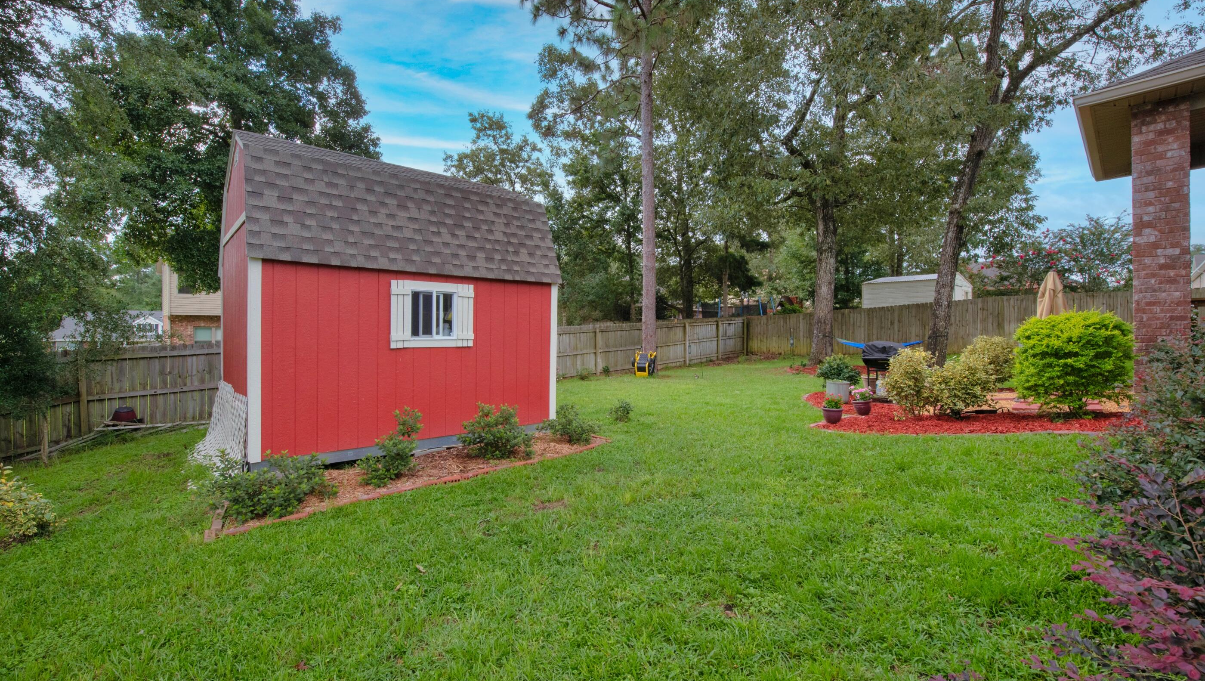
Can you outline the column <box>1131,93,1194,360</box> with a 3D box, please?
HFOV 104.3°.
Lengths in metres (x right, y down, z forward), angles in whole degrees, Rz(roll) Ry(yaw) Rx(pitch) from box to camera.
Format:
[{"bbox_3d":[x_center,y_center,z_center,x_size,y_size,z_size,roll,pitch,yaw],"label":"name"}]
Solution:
[{"bbox_3d":[5.880,-0.840,4.930,0.430,3.200,0.430,0,1,-42],"label":"column"}]

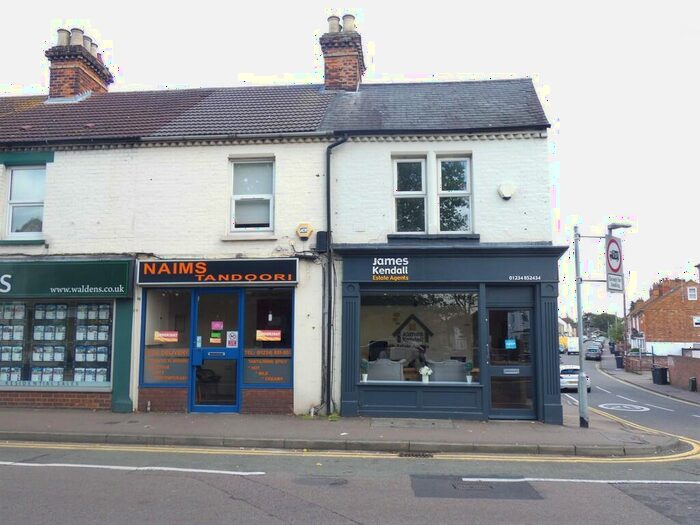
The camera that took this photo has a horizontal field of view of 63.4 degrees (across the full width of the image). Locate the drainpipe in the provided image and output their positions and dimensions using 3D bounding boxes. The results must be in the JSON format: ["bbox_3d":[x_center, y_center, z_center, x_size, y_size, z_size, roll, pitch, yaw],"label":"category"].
[{"bbox_3d":[-0.244,0.170,10.303,0.421,5.088,0.180,0,-6,6],"label":"drainpipe"}]

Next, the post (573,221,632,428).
[{"bbox_3d":[4.342,1.089,9.859,0.923,3.468,0.400,1,-6,-14],"label":"post"}]

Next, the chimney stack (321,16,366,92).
[{"bbox_3d":[-0.142,-5.076,14.458,1.001,2.010,1.650,0,-6,6],"label":"chimney stack"}]

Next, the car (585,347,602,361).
[{"bbox_3d":[28.501,10.643,66.000,1.780,1.500,4.200,-3,-6,27],"label":"car"}]

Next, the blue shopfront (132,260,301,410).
[{"bbox_3d":[-2.440,1.346,10.436,3.064,2.821,0.300,0,-6,6],"label":"blue shopfront"}]

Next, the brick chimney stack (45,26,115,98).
[{"bbox_3d":[-7.174,-5.044,15.145,0.978,1.951,1.650,0,-6,6],"label":"brick chimney stack"}]

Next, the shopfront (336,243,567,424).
[{"bbox_3d":[1.738,1.232,9.926,4.011,3.052,0.400,0,-6,6],"label":"shopfront"}]

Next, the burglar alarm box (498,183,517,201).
[{"bbox_3d":[2.744,-1.235,9.898,0.318,0.322,0.100,0,-5,5],"label":"burglar alarm box"}]

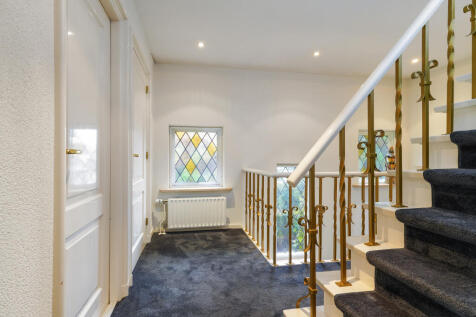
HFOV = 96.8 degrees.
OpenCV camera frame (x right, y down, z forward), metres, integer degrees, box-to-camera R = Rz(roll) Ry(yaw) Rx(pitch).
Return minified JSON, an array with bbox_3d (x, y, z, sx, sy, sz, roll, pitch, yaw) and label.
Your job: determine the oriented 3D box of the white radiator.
[{"bbox_3d":[-0.560,0.745,2.910,0.770,0.410,0.100,0,-1,-12],"label":"white radiator"}]

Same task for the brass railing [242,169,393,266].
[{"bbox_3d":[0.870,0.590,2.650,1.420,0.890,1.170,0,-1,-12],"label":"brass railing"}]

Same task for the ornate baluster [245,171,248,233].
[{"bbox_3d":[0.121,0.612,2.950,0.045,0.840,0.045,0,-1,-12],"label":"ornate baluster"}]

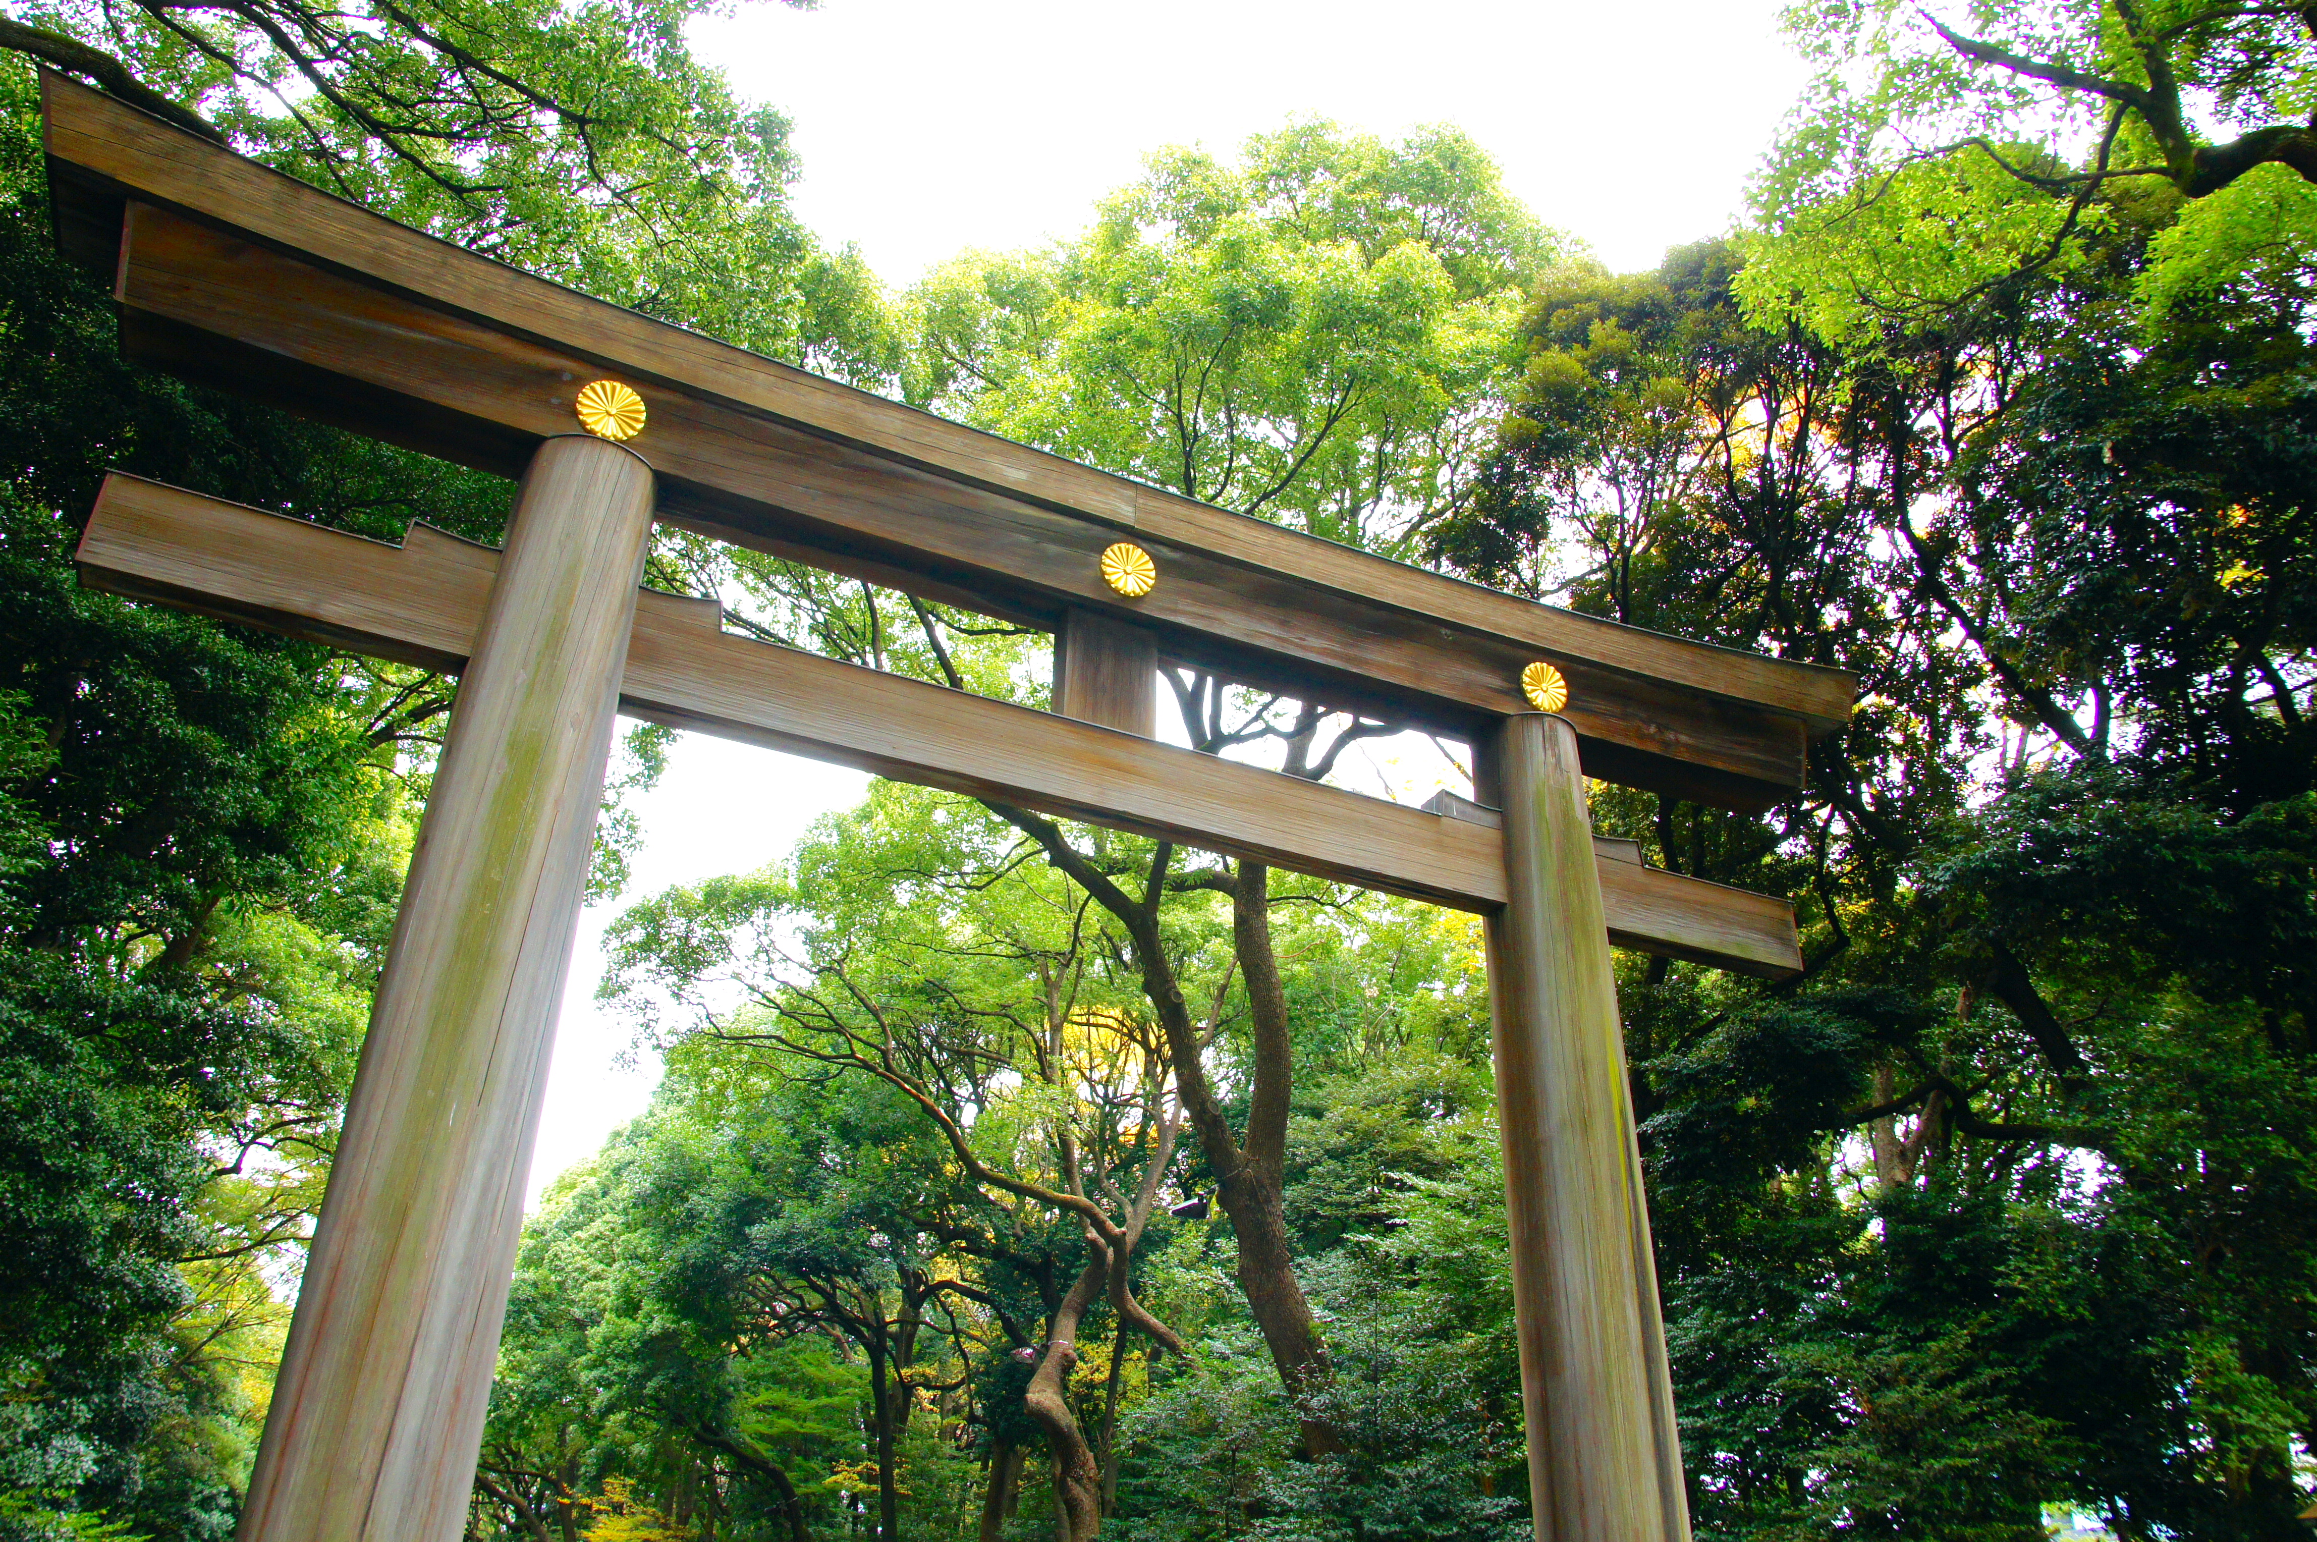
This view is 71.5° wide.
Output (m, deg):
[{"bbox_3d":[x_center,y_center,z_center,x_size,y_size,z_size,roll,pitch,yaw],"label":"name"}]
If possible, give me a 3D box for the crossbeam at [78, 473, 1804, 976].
[{"bbox_3d":[-0.420,0.051,12.934,14.298,0.751,0.314,14,-33,-21],"label":"crossbeam"}]

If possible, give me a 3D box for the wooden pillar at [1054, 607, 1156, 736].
[{"bbox_3d":[-0.433,-0.733,13.429,0.827,1.137,0.237,14,-33,-21],"label":"wooden pillar"}]

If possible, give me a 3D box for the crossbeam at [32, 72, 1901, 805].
[{"bbox_3d":[-0.378,-1.994,14.141,16.818,1.761,1.027,14,-33,-21],"label":"crossbeam"}]

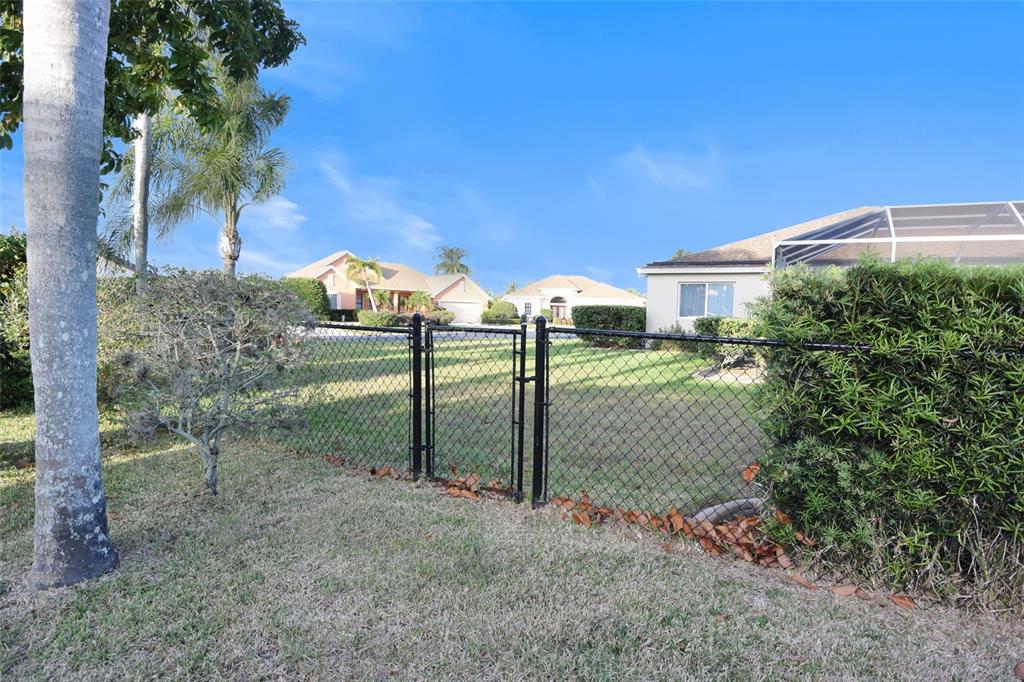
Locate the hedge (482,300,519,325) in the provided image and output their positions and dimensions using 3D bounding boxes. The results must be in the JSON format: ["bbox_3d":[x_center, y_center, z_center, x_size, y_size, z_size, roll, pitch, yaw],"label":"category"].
[{"bbox_3d":[-1.197,-2.729,49.000,2.900,2.300,2.400,-2,5,-38],"label":"hedge"}]

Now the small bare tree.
[{"bbox_3d":[-2.207,0.305,3.710,1.400,1.620,1.350,1,4,0],"label":"small bare tree"}]

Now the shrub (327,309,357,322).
[{"bbox_3d":[-13.659,-2.063,41.000,2.400,1.100,1.100,-2,5,-38],"label":"shrub"}]

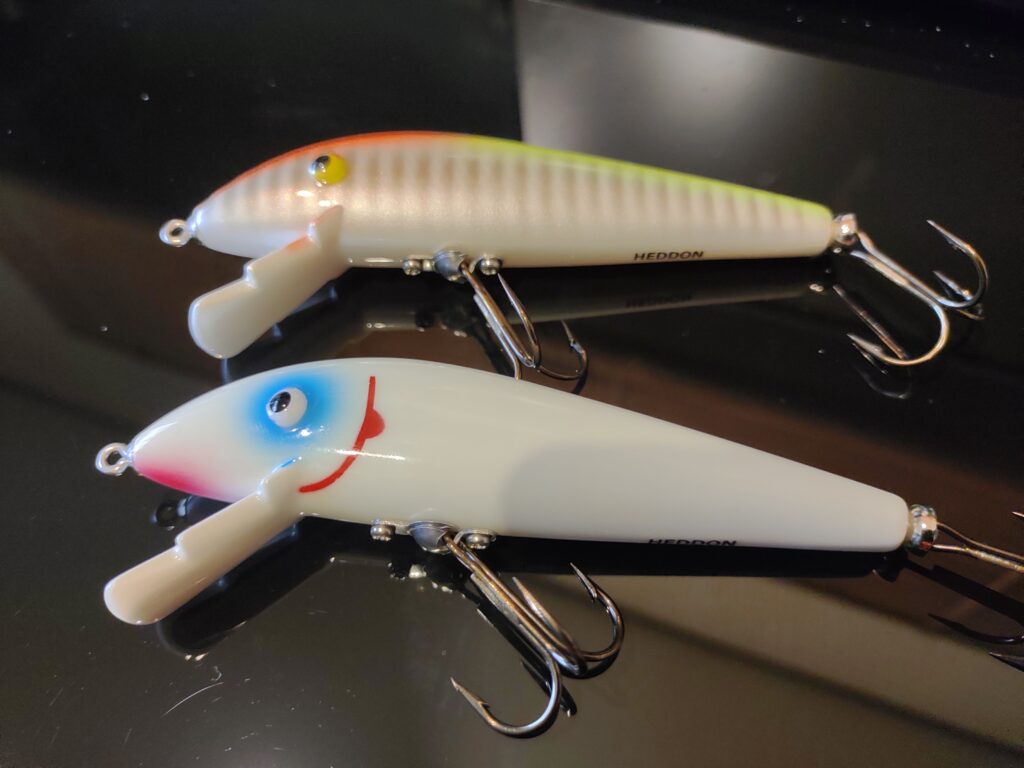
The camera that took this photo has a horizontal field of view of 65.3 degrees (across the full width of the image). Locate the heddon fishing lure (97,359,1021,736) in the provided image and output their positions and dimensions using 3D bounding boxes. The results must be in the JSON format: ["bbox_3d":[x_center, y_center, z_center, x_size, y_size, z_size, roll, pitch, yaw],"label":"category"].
[{"bbox_3d":[0.012,0.023,0.119,0.157,0.021,0.055,4,63,3],"label":"heddon fishing lure"}]

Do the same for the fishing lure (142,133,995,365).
[{"bbox_3d":[0.011,-0.024,0.147,0.151,0.021,0.053,0,64,0],"label":"fishing lure"}]

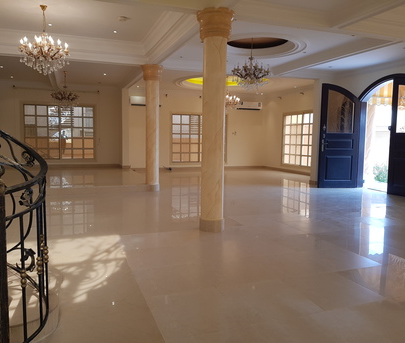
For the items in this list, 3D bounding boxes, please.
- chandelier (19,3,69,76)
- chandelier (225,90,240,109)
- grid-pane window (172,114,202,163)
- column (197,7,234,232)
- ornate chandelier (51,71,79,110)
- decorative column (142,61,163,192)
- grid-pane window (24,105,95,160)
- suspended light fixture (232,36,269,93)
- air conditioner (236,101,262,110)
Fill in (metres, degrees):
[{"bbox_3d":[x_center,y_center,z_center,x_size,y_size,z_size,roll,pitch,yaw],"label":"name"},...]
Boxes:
[{"bbox_3d":[-2.565,-2.127,5.556,0.780,1.091,0.780,-2,6,-20],"label":"chandelier"},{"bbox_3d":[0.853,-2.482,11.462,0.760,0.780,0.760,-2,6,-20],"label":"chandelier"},{"bbox_3d":[-0.099,-1.290,13.706,2.306,1.925,0.140,-2,6,-20],"label":"grid-pane window"},{"bbox_3d":[0.157,-0.666,4.885,0.540,3.040,0.540,1,6,0],"label":"column"},{"bbox_3d":[-3.969,-2.335,9.910,0.800,1.106,0.800,-2,6,-20],"label":"ornate chandelier"},{"bbox_3d":[-1.217,-1.031,8.336,0.530,3.020,0.530,-2,6,-20],"label":"decorative column"},{"bbox_3d":[-4.993,-1.363,12.158,2.306,1.934,0.140,-2,6,-20],"label":"grid-pane window"},{"bbox_3d":[1.000,-2.175,7.010,0.820,1.042,0.820,1,6,0],"label":"suspended light fixture"},{"bbox_3d":[1.965,-2.673,14.135,1.060,0.330,0.250,-2,6,-20],"label":"air conditioner"}]

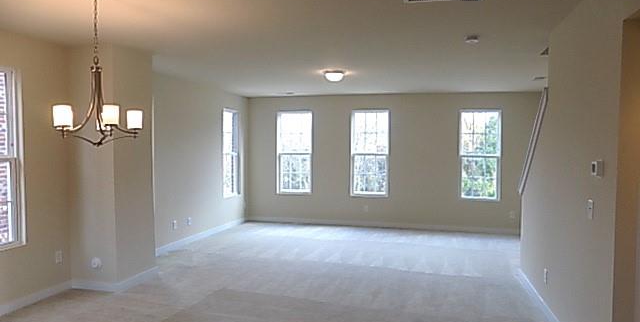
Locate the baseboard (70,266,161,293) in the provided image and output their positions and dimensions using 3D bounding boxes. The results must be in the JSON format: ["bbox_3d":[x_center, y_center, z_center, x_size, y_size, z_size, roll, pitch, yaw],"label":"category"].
[{"bbox_3d":[-2.458,1.412,5.141,0.616,0.095,0.746,1,2,15],"label":"baseboard"}]

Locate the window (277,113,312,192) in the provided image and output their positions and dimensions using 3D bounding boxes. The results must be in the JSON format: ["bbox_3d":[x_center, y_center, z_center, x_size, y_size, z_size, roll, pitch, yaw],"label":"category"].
[{"bbox_3d":[-0.549,-0.184,9.263,0.810,1.810,0.110,1,2,15],"label":"window"}]

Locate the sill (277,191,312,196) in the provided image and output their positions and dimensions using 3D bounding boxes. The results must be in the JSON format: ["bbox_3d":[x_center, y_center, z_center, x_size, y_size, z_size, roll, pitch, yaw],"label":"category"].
[{"bbox_3d":[-0.552,0.701,9.292,0.820,0.050,0.110,1,2,15],"label":"sill"}]

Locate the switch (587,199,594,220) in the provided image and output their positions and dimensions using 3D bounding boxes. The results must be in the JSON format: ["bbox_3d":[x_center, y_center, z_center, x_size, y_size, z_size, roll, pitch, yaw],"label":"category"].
[{"bbox_3d":[1.912,0.345,3.015,0.014,0.120,0.077,1,2,15],"label":"switch"}]

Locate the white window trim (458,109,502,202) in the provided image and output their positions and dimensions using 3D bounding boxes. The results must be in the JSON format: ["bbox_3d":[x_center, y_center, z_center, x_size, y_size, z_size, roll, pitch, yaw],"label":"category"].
[{"bbox_3d":[3.135,-0.114,8.299,0.800,1.810,0.110,1,2,15],"label":"white window trim"}]

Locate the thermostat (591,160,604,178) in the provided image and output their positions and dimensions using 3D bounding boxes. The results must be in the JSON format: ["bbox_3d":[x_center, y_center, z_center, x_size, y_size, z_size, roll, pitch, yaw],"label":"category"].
[{"bbox_3d":[1.864,0.048,2.856,0.032,0.115,0.095,1,2,15],"label":"thermostat"}]

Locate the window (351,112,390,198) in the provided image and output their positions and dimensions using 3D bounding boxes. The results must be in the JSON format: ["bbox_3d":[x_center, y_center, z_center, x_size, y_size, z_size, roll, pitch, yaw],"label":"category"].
[{"bbox_3d":[1.040,-0.165,8.849,0.800,1.810,0.110,1,2,15],"label":"window"}]

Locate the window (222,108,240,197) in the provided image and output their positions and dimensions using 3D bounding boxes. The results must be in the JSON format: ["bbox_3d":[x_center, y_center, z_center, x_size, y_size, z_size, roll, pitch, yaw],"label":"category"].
[{"bbox_3d":[-1.851,-0.157,8.759,0.110,1.810,0.790,1,2,15],"label":"window"}]

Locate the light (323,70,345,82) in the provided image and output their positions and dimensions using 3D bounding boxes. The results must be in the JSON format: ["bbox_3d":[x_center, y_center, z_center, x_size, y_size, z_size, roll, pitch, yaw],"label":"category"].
[{"bbox_3d":[0.219,-1.238,6.238,0.320,0.125,0.320,1,2,15],"label":"light"}]

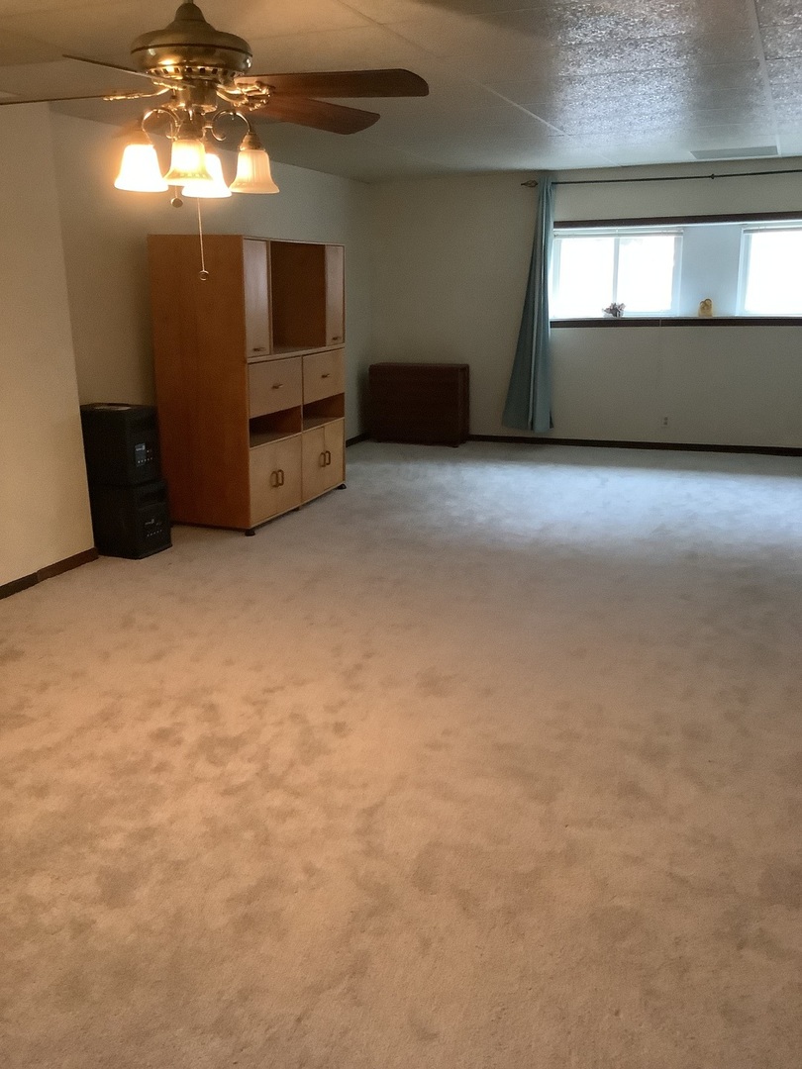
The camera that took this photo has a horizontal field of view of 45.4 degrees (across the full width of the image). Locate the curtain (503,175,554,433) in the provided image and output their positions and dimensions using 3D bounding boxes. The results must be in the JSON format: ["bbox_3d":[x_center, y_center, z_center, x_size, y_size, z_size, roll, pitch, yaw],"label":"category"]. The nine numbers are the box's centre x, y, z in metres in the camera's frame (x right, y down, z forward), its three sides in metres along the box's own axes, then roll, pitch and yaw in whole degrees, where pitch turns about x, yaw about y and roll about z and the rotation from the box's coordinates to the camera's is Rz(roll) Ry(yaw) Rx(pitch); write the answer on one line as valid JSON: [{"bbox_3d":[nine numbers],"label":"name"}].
[{"bbox_3d":[1.100,-1.943,8.277,0.459,2.144,0.140,4,15,21],"label":"curtain"}]

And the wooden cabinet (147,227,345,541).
[{"bbox_3d":[-0.907,-0.999,6.118,0.593,1.677,1.434,4,15,19],"label":"wooden cabinet"}]

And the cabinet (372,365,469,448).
[{"bbox_3d":[0.163,-1.200,8.821,0.849,0.712,0.301,4,15,21],"label":"cabinet"}]

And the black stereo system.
[{"bbox_3d":[-1.553,-0.299,5.259,0.425,0.792,0.281,4,15,21],"label":"black stereo system"}]

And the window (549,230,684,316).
[{"bbox_3d":[1.846,-2.237,8.258,1.110,0.712,0.090,4,15,21],"label":"window"}]

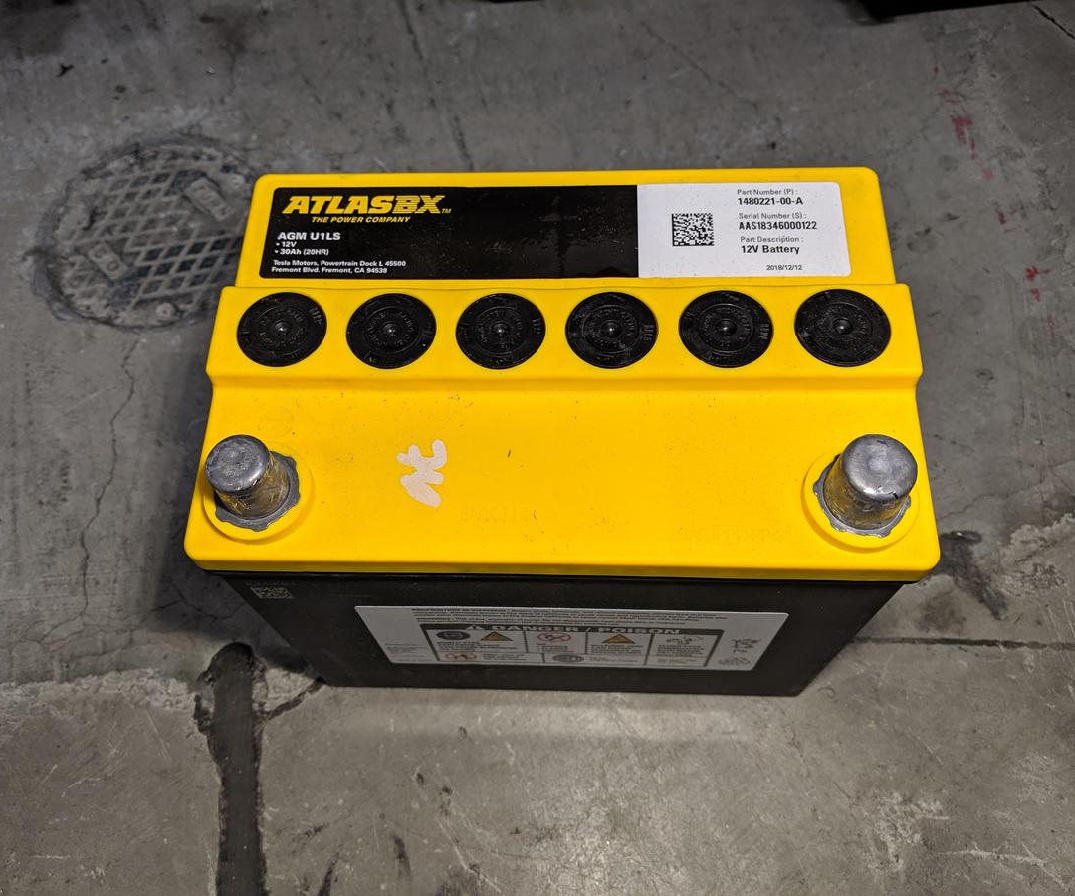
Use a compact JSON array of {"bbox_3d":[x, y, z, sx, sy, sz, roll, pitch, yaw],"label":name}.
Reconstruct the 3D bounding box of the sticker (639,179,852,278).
[{"bbox_3d":[0.062,-0.066,0.282,0.062,0.001,0.035,0,64,3],"label":"sticker"}]

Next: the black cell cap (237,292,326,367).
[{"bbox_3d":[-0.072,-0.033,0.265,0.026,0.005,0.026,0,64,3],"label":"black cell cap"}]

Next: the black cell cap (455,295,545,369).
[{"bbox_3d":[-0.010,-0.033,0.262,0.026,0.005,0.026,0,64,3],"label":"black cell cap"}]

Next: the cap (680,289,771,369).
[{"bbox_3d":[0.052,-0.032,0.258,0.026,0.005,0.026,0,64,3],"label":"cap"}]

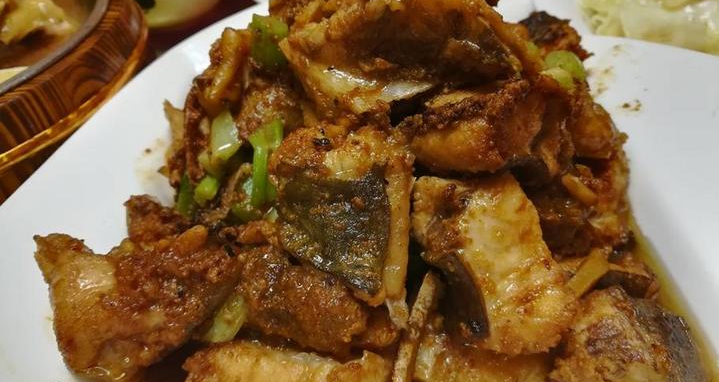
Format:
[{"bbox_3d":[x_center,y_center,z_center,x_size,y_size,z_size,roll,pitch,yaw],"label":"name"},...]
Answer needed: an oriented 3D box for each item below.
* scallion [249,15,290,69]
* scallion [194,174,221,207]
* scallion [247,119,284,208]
[{"bbox_3d":[-0.047,-0.077,0.280,0.020,0.029,0.015,0,15,-10],"label":"scallion"},{"bbox_3d":[-0.072,-0.001,0.255,0.010,0.011,0.016,24,84,-14],"label":"scallion"},{"bbox_3d":[-0.043,-0.013,0.247,0.016,0.040,0.015,3,2,-10],"label":"scallion"}]

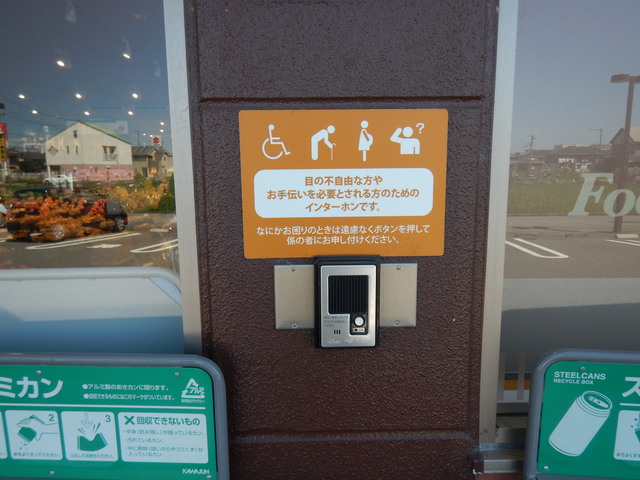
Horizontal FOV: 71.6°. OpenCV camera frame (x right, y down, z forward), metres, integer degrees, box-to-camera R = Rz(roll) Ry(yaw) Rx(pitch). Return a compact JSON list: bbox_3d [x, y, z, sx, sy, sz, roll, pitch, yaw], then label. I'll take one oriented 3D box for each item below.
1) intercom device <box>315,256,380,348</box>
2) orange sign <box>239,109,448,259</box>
[{"bbox_3d":[0.043,0.096,0.663,0.098,0.138,0.031,-1,8,-1],"label":"intercom device"},{"bbox_3d":[0.037,-0.080,0.653,0.302,0.215,0.005,-1,8,-1],"label":"orange sign"}]

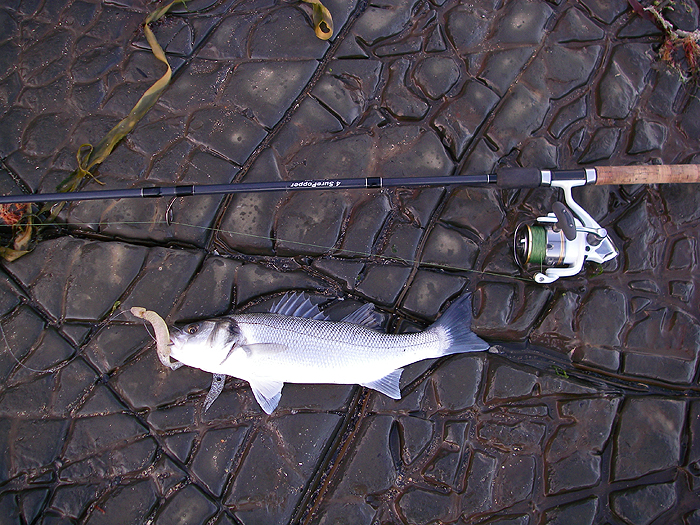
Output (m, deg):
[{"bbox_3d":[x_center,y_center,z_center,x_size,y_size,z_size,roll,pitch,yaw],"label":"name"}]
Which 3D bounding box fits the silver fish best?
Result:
[{"bbox_3d":[-0.027,0.118,1.000,0.414,0.056,0.158,-1,81,0],"label":"silver fish"}]

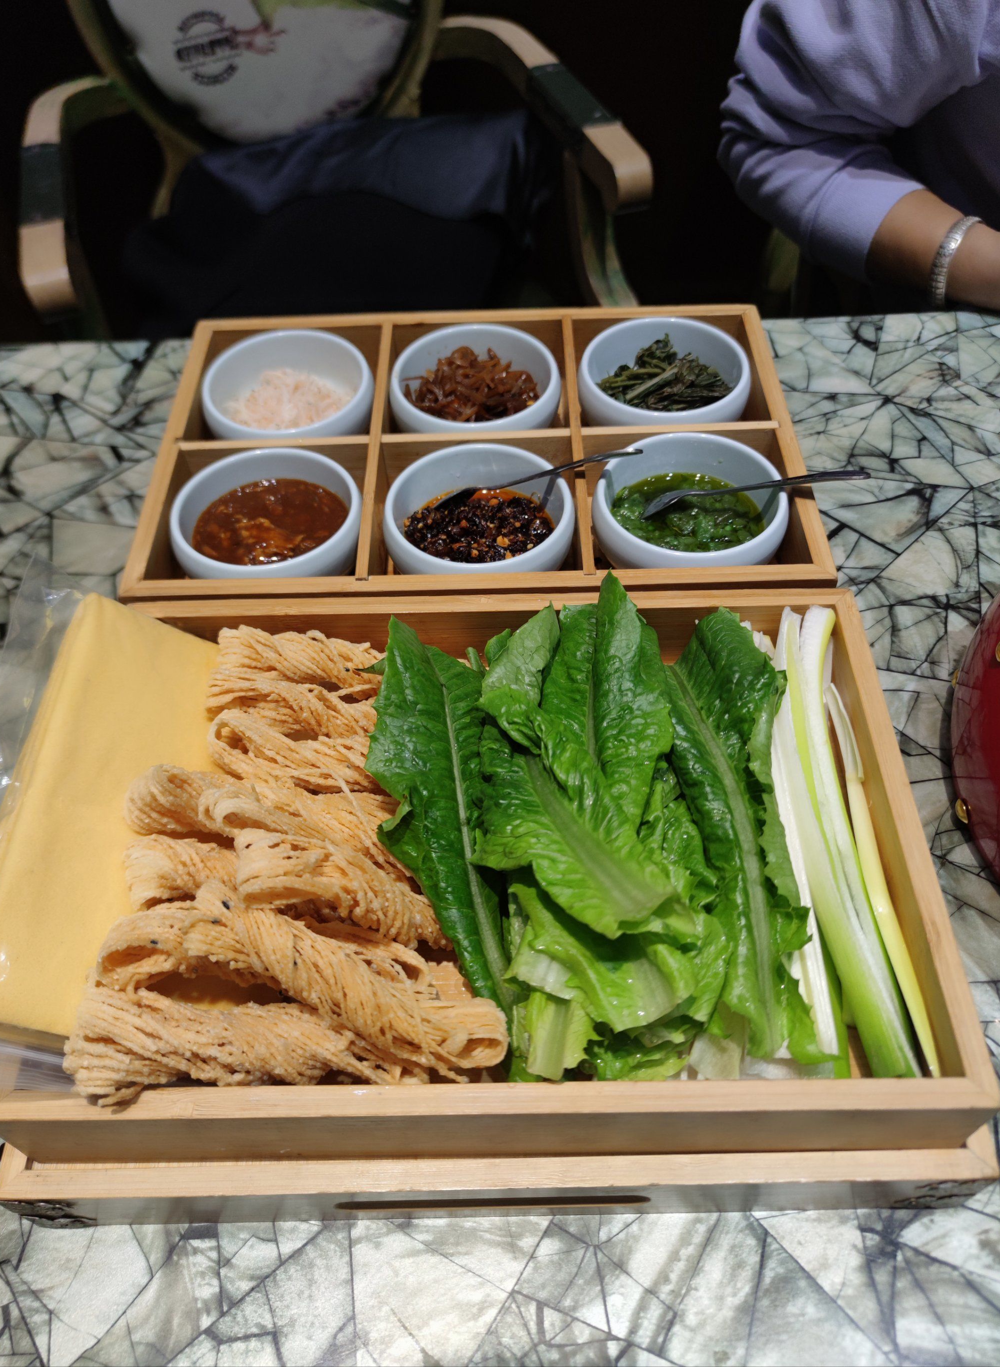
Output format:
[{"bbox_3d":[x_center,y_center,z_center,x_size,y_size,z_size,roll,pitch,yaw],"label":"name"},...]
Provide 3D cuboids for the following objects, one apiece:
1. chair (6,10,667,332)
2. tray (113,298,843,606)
[{"bbox_3d":[-0.207,-0.503,1.168,0.600,0.970,0.580,-15,56,-9],"label":"chair"},{"bbox_3d":[-0.011,-0.114,0.493,0.315,0.043,0.206,-1,55,1],"label":"tray"}]

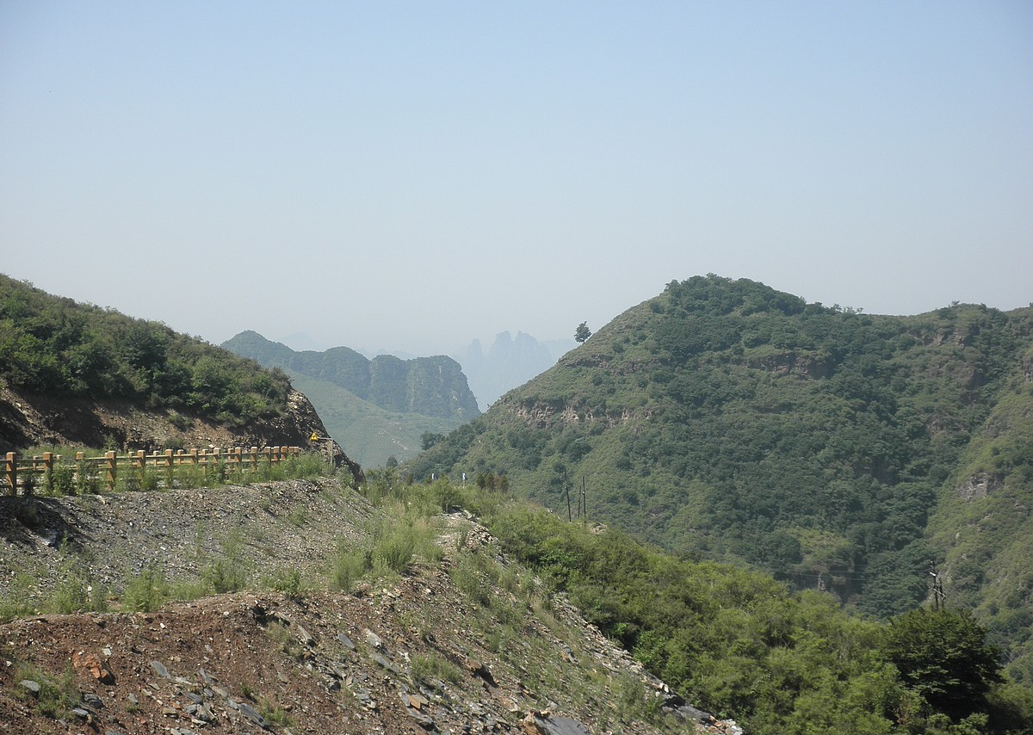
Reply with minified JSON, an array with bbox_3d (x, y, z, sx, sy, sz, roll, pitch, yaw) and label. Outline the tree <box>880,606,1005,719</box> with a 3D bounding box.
[{"bbox_3d":[25.403,17.800,130.000,7.200,7.200,7.000,0,-2,0],"label":"tree"}]

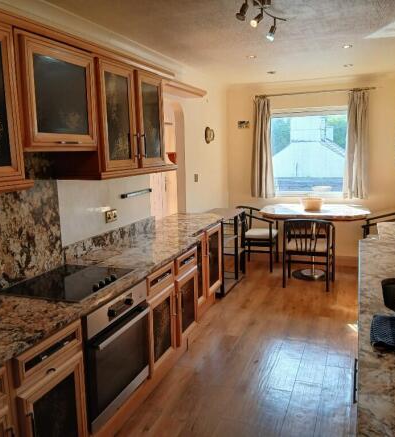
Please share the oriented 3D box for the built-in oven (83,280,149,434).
[{"bbox_3d":[-0.633,0.694,2.417,0.575,0.597,0.600,2,10,20],"label":"built-in oven"}]

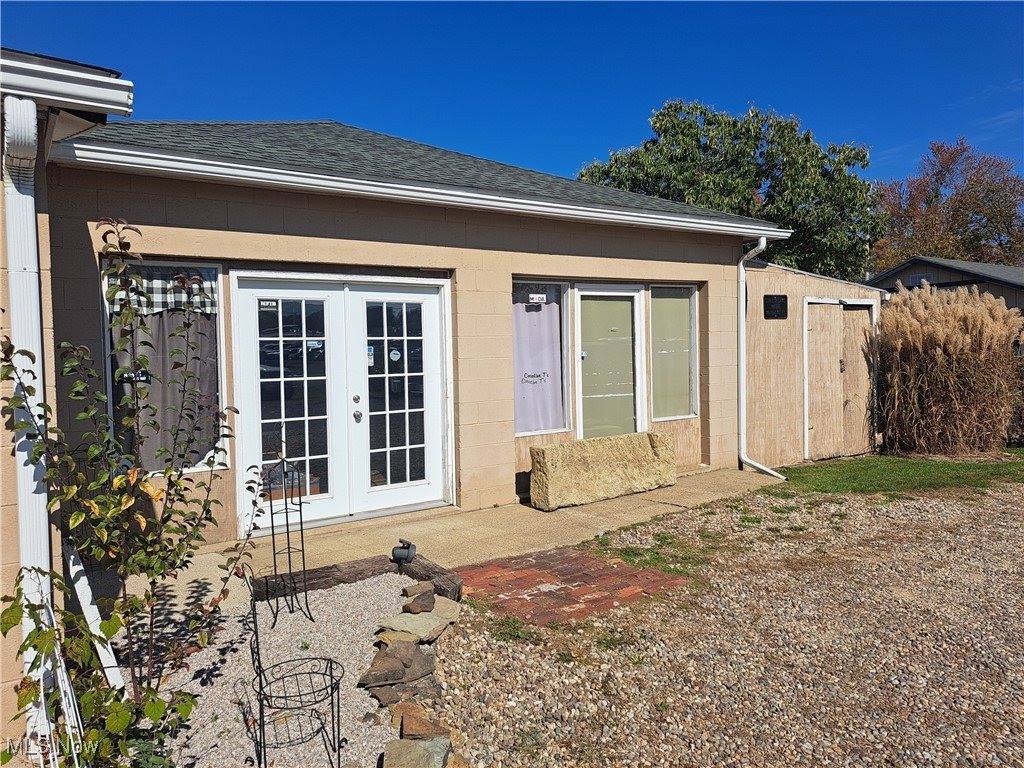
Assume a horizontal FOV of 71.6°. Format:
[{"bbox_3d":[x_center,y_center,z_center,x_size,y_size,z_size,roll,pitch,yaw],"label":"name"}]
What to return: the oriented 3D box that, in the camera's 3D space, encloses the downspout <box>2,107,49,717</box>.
[{"bbox_3d":[-1.573,0.206,2.330,0.085,2.167,0.330,-3,3,-34],"label":"downspout"}]

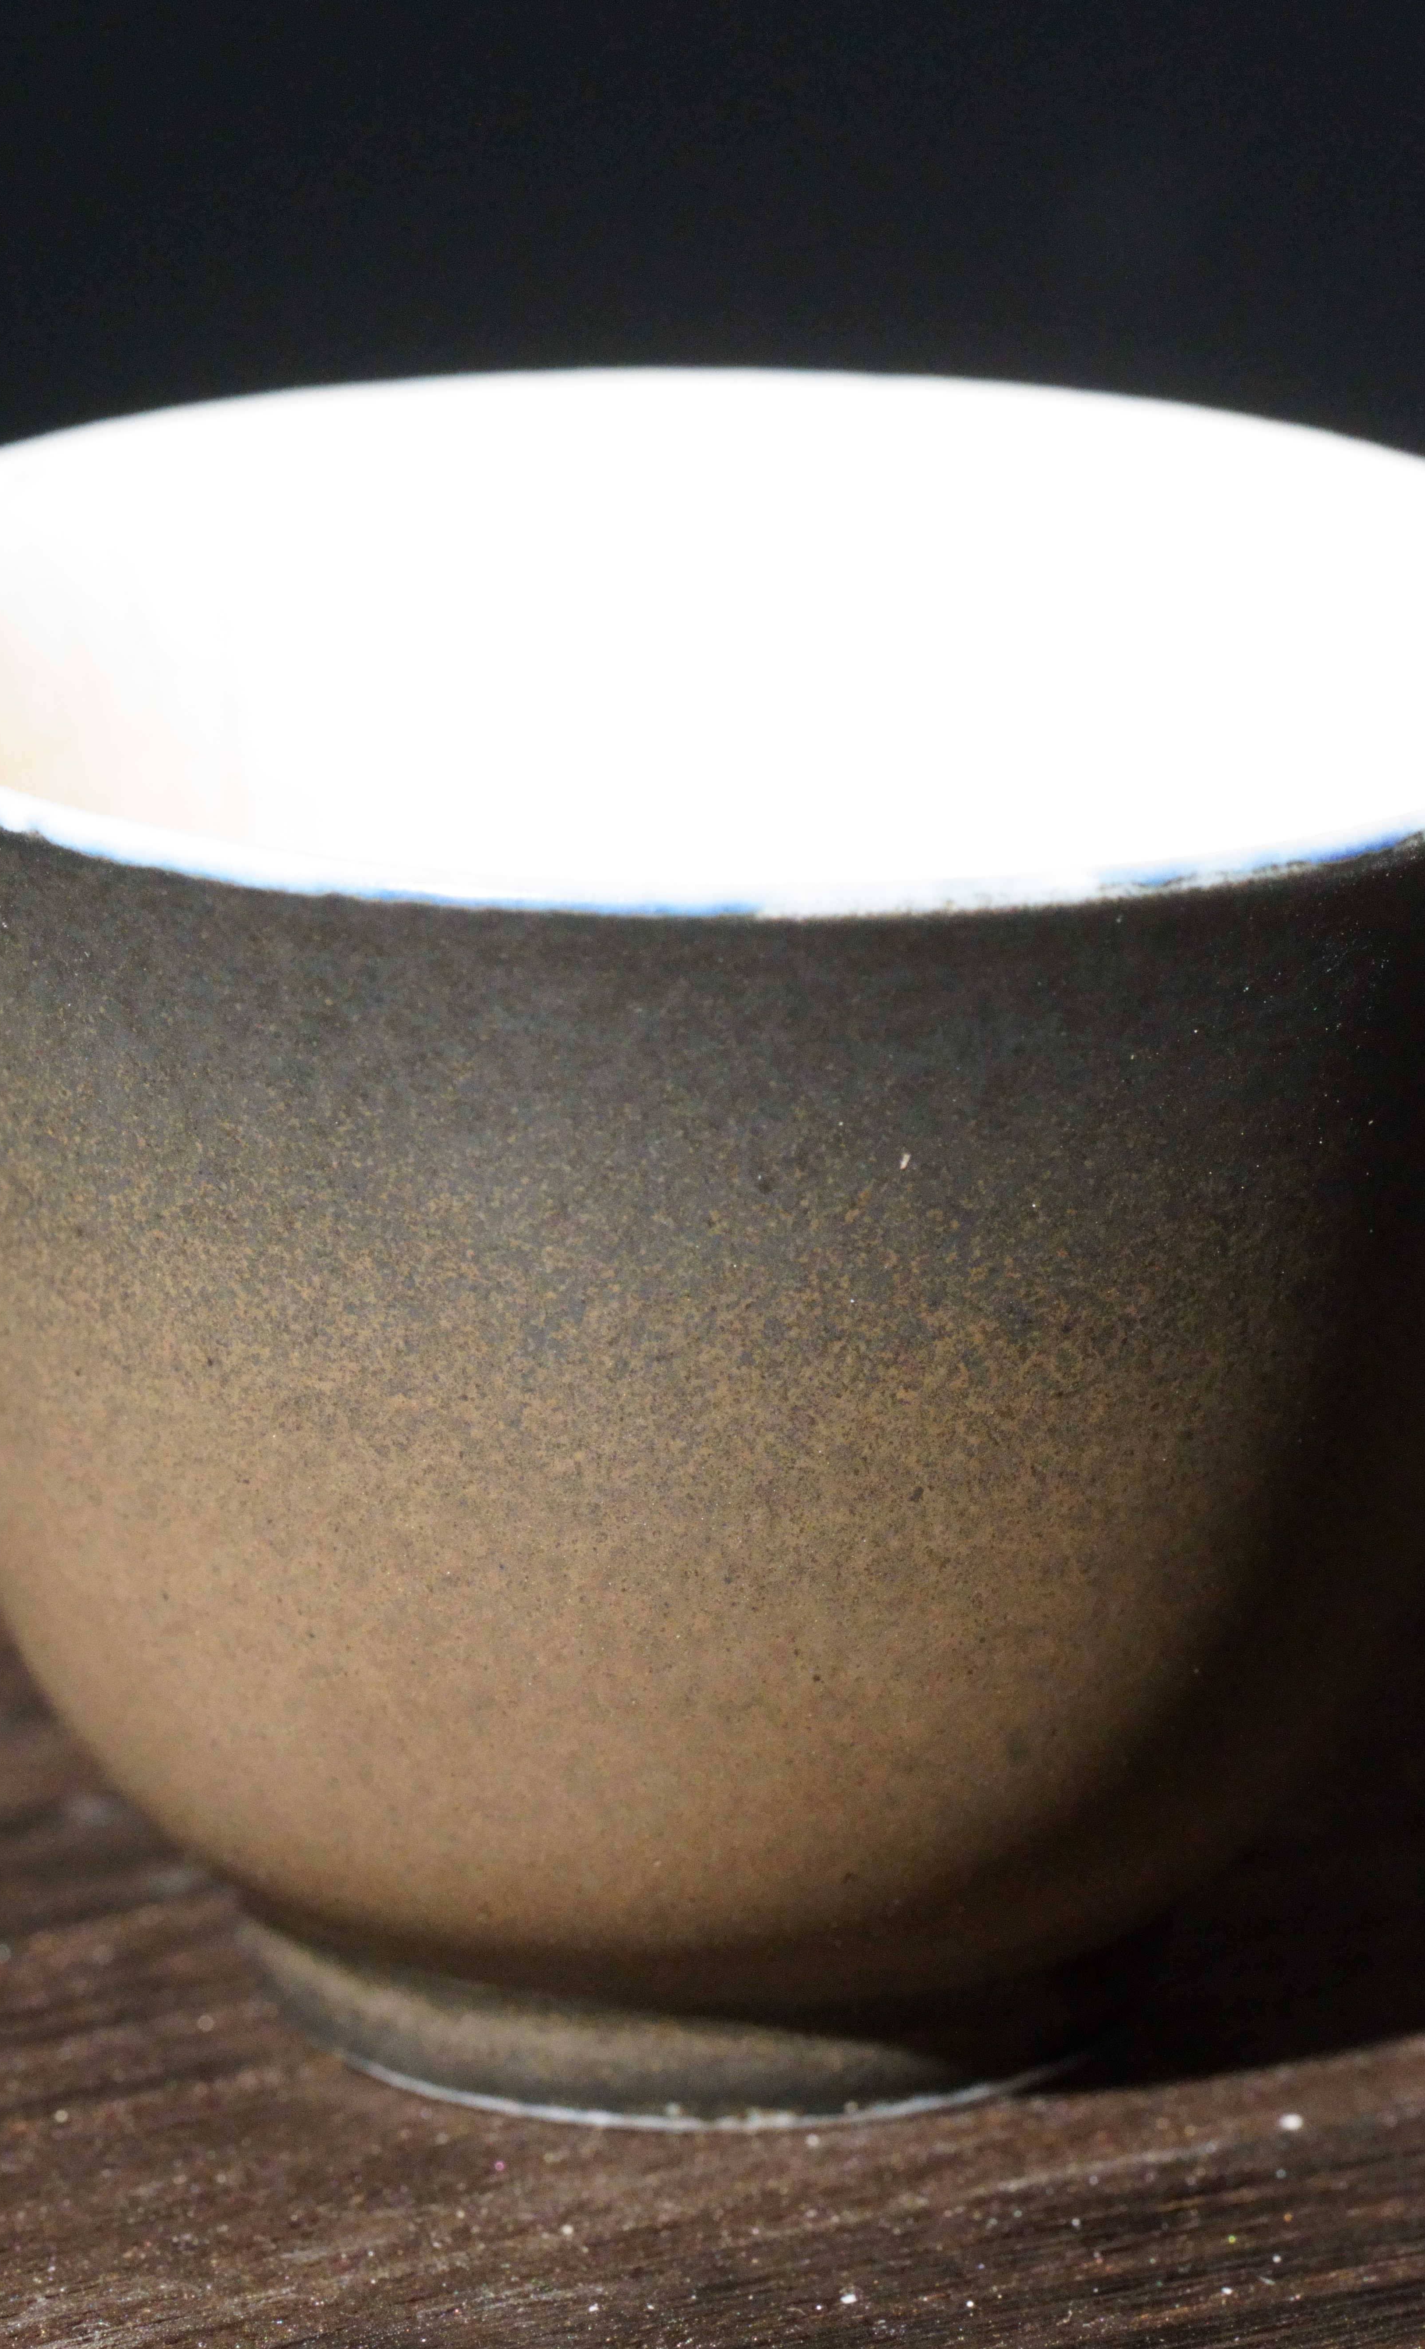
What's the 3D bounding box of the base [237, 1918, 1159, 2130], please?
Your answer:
[{"bbox_3d":[0.000,0.026,0.552,0.034,0.005,0.034,0,18,0],"label":"base"}]

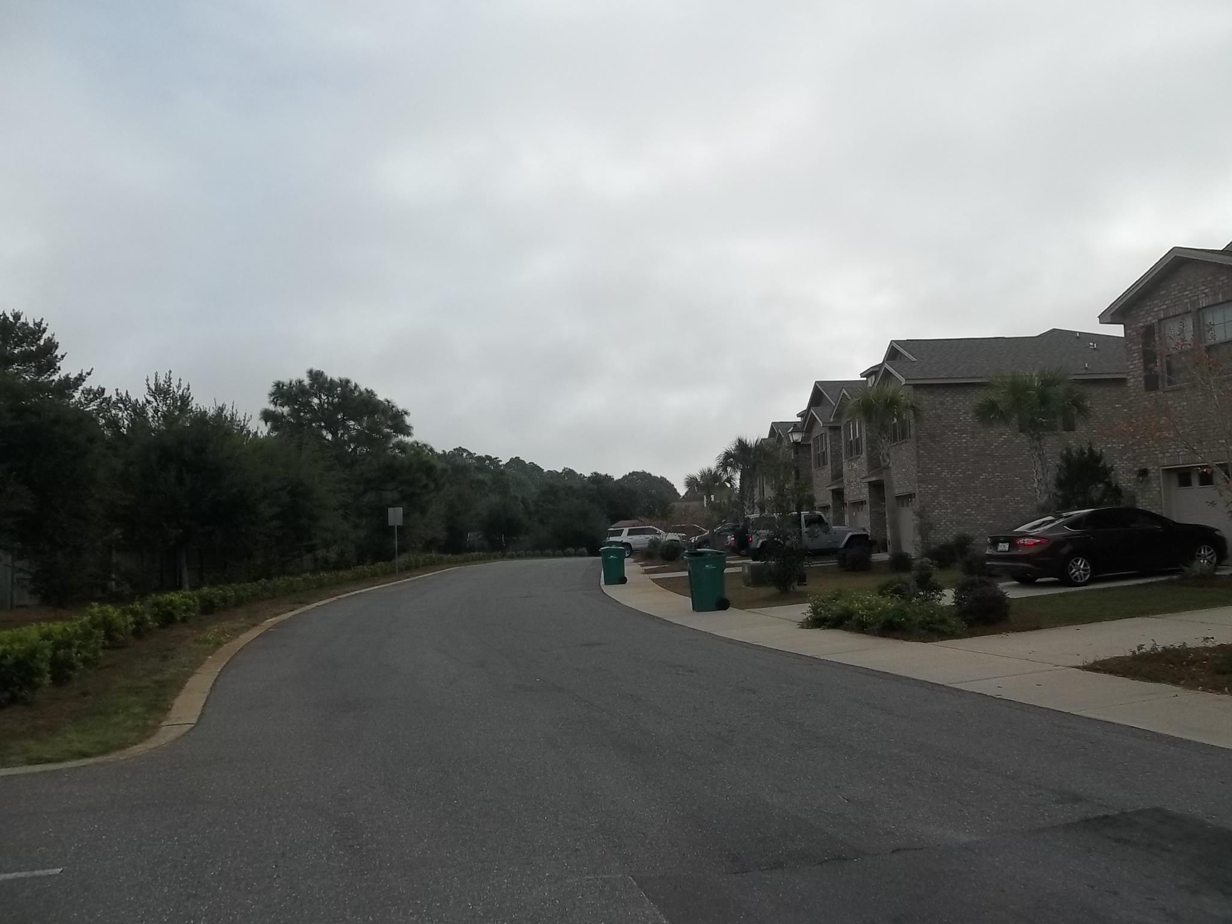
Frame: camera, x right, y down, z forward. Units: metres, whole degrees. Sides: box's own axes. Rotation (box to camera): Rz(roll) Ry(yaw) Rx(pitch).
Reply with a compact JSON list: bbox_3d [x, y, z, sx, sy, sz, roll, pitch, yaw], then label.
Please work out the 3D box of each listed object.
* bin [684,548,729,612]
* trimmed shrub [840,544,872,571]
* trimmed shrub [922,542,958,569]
[{"bbox_3d":[1.666,2.172,17.700,0.820,1.150,0.700,-1,-4,-8],"label":"bin"},{"bbox_3d":[6.833,2.717,27.400,0.900,0.800,0.900,-2,-4,0],"label":"trimmed shrub"},{"bbox_3d":[8.931,2.588,26.500,1.000,0.750,0.950,-2,-4,0],"label":"trimmed shrub"}]

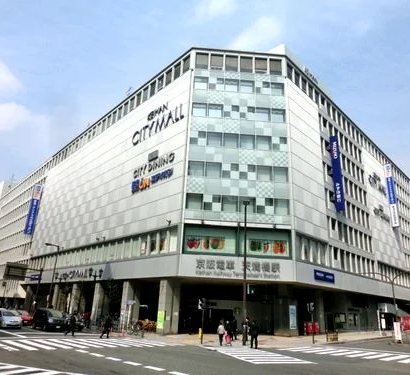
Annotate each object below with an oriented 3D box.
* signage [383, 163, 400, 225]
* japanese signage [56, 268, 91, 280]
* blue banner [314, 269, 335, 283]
[{"bbox_3d":[31.782,1.286,58.971,1.150,11.000,0.300,-15,-26,41],"label":"signage"},{"bbox_3d":[-18.660,12.212,48.383,0.200,1.200,11.500,19,-25,-38],"label":"japanese signage"},{"bbox_3d":[12.019,8.878,34.392,0.200,0.950,4.300,-15,-25,41],"label":"blue banner"}]

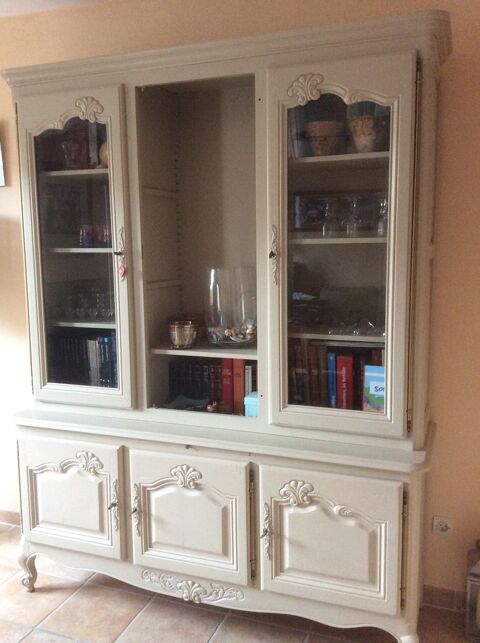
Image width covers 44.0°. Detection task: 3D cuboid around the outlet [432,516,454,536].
[{"bbox_3d":[0.802,0.810,2.340,0.079,0.079,0.014,2,8,20],"label":"outlet"}]

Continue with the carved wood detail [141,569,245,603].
[{"bbox_3d":[-0.186,1.013,2.239,0.430,0.100,0.022,2,8,20],"label":"carved wood detail"}]

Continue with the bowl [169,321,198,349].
[{"bbox_3d":[-0.227,0.053,2.361,0.113,0.094,0.113,-1,8,0],"label":"bowl"}]

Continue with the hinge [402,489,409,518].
[{"bbox_3d":[0.534,0.588,1.914,0.016,0.102,0.016,2,8,20],"label":"hinge"}]

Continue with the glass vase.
[{"bbox_3d":[-0.024,-0.063,2.416,0.210,0.303,0.210,-1,8,0],"label":"glass vase"}]

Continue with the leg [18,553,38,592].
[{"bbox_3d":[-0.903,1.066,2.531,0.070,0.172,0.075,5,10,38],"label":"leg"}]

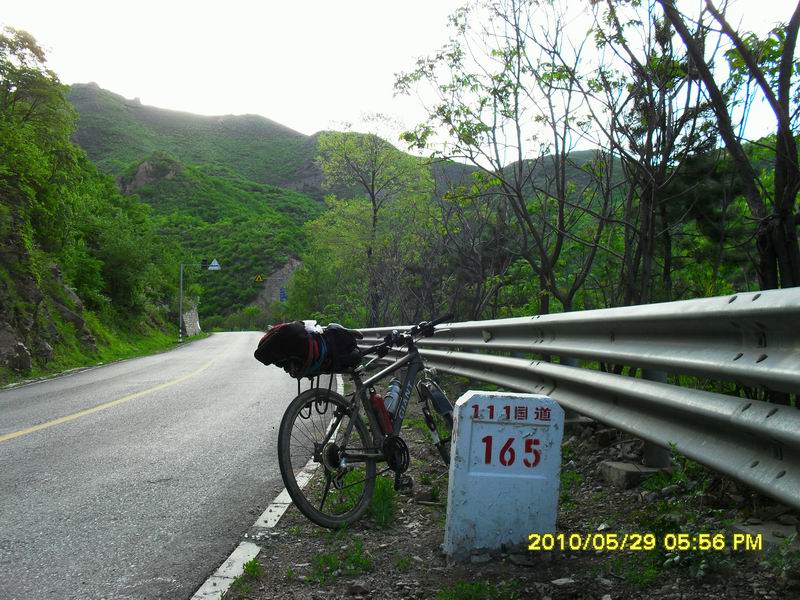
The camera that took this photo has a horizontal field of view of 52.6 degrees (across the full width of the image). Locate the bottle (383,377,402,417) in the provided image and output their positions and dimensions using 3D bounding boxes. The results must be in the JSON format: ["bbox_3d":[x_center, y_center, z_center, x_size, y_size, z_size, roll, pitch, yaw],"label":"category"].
[{"bbox_3d":[-0.041,0.504,4.272,0.073,0.213,0.073,-22,-53,33],"label":"bottle"}]

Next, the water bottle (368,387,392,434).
[{"bbox_3d":[-0.101,0.567,4.149,0.071,0.235,0.071,-17,-7,-2],"label":"water bottle"}]

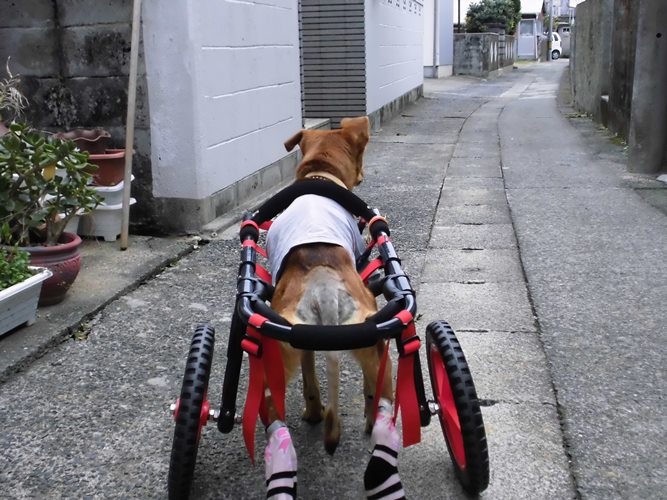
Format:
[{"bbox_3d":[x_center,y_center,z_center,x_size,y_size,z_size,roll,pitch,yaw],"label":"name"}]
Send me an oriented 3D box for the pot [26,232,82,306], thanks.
[{"bbox_3d":[-0.962,0.062,2.729,0.315,0.190,0.315,-1,14,0],"label":"pot"}]

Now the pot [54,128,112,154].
[{"bbox_3d":[-1.006,-0.381,3.420,0.235,0.190,0.235,-1,14,0],"label":"pot"}]

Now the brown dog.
[{"bbox_3d":[0.002,0.083,1.752,0.250,0.650,0.700,-1,14,0],"label":"brown dog"}]

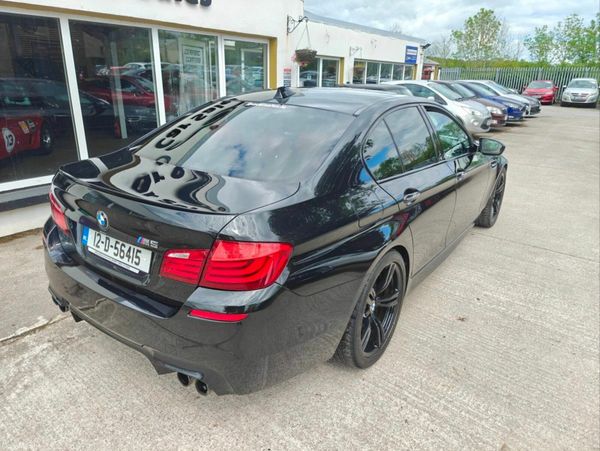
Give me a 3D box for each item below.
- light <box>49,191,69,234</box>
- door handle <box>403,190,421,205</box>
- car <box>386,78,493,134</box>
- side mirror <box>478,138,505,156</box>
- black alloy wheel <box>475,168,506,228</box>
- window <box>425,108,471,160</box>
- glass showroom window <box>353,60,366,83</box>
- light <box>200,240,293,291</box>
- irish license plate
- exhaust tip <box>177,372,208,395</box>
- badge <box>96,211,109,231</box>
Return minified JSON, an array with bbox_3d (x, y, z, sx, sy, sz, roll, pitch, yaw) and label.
[{"bbox_3d":[-1.303,-0.116,2.265,0.180,0.205,0.540,-14,24,-37],"label":"light"},{"bbox_3d":[0.636,-0.180,2.366,0.060,0.060,0.230,13,22,33],"label":"door handle"},{"bbox_3d":[4.130,-3.768,13.134,3.680,1.500,1.670,14,23,32],"label":"car"},{"bbox_3d":[1.705,-0.694,3.697,0.230,0.140,0.160,13,22,33],"label":"side mirror"},{"bbox_3d":[2.082,-0.315,4.654,0.270,0.690,0.690,15,23,35],"label":"black alloy wheel"},{"bbox_3d":[1.182,-0.755,3.293,0.050,0.440,0.820,-17,4,39],"label":"window"},{"bbox_3d":[1.573,-3.598,11.130,0.060,1.550,0.750,14,23,32],"label":"glass showroom window"},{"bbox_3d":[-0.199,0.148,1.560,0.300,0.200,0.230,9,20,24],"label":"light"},{"bbox_3d":[-0.849,0.100,1.901,0.520,0.111,0.020,13,8,33],"label":"irish license plate"},{"bbox_3d":[-0.413,0.641,1.762,0.200,0.095,0.120,14,23,32],"label":"exhaust tip"},{"bbox_3d":[-0.865,-0.017,1.825,0.084,0.084,0.014,14,13,32],"label":"badge"}]

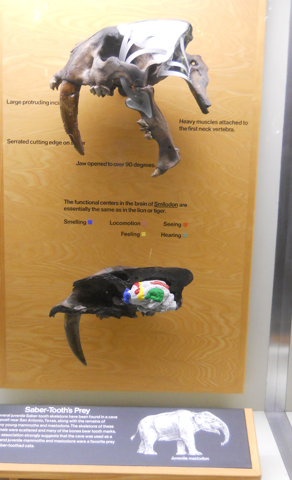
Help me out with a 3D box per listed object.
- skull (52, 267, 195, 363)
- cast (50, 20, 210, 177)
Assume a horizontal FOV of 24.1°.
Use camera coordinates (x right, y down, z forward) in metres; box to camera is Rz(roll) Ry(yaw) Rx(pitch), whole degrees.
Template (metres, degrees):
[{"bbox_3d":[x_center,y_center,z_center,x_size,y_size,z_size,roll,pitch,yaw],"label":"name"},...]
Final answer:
[{"bbox_3d":[-0.056,0.167,1.583,0.322,0.232,0.110,2,11,0],"label":"skull"},{"bbox_3d":[-0.032,-0.292,1.431,0.332,0.317,0.190,2,11,0],"label":"cast"}]

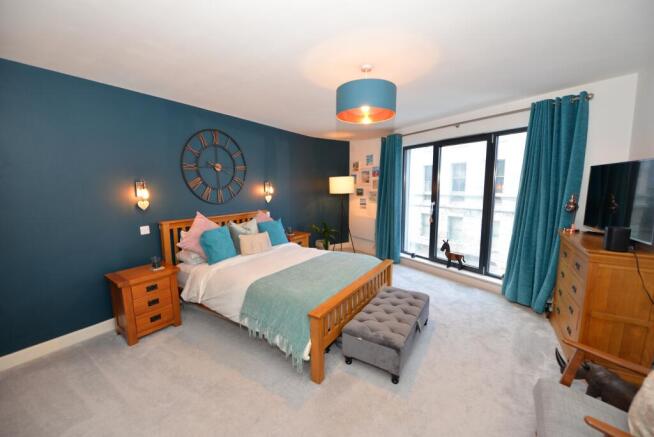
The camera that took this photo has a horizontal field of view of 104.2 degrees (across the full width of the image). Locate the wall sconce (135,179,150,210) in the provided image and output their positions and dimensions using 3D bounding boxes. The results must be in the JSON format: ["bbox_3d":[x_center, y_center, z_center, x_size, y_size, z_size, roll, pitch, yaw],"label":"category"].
[{"bbox_3d":[-2.006,-0.261,2.783,0.140,0.320,0.110,4,8,32],"label":"wall sconce"}]

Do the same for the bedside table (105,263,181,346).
[{"bbox_3d":[-1.847,0.856,2.615,0.402,0.620,0.526,4,8,34],"label":"bedside table"}]

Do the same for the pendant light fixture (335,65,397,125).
[{"bbox_3d":[0.336,-1.084,2.172,0.490,0.400,0.490,-1,7,0],"label":"pendant light fixture"}]

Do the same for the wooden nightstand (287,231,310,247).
[{"bbox_3d":[-0.623,0.579,4.549,0.460,0.590,0.530,4,8,32],"label":"wooden nightstand"}]

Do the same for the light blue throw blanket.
[{"bbox_3d":[-0.036,0.771,2.766,0.840,0.520,1.740,4,8,32],"label":"light blue throw blanket"}]

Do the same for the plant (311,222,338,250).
[{"bbox_3d":[-0.041,0.454,4.960,0.480,0.700,0.480,-1,7,0],"label":"plant"}]

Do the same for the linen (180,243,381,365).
[{"bbox_3d":[-0.366,0.684,2.966,1.690,0.440,1.790,4,8,32],"label":"linen"}]

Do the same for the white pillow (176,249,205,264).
[{"bbox_3d":[-1.353,0.396,3.075,0.470,0.170,0.670,4,8,32],"label":"white pillow"}]

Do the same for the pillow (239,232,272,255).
[{"bbox_3d":[-0.952,0.310,3.370,0.120,0.270,0.450,-17,-5,38],"label":"pillow"}]

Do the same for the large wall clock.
[{"bbox_3d":[-1.482,-0.690,3.483,0.050,1.000,1.000,4,8,32],"label":"large wall clock"}]

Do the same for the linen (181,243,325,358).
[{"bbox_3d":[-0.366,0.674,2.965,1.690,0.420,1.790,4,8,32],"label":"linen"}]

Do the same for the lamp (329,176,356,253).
[{"bbox_3d":[0.310,-0.019,5.085,0.500,1.619,0.500,-1,7,0],"label":"lamp"}]

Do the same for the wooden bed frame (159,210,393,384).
[{"bbox_3d":[-0.508,0.557,3.037,2.119,1.079,1.645,4,8,32],"label":"wooden bed frame"}]

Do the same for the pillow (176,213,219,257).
[{"bbox_3d":[-1.543,0.220,3.079,0.150,0.440,0.440,-5,-28,27],"label":"pillow"}]

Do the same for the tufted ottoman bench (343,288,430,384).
[{"bbox_3d":[0.600,0.989,2.365,0.464,0.355,1.038,4,8,32],"label":"tufted ottoman bench"}]

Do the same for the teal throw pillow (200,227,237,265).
[{"bbox_3d":[-1.356,0.336,3.177,0.150,0.420,0.420,-20,-1,28],"label":"teal throw pillow"}]

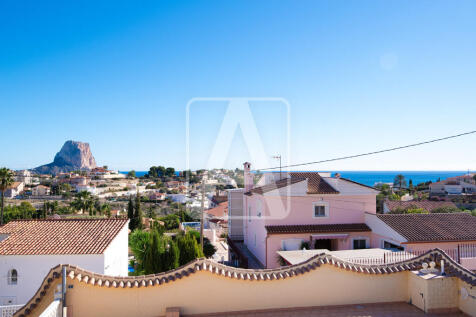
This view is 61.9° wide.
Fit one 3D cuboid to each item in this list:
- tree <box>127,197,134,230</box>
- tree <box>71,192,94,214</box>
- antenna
[{"bbox_3d":[-14.098,7.475,52.000,1.100,5.100,1.100,0,-2,0],"label":"tree"},{"bbox_3d":[-29.414,8.323,75.000,4.500,4.600,4.500,0,-2,0],"label":"tree"},{"bbox_3d":[4.334,0.987,43.500,1.050,2.800,0.450,0,-2,0],"label":"antenna"}]

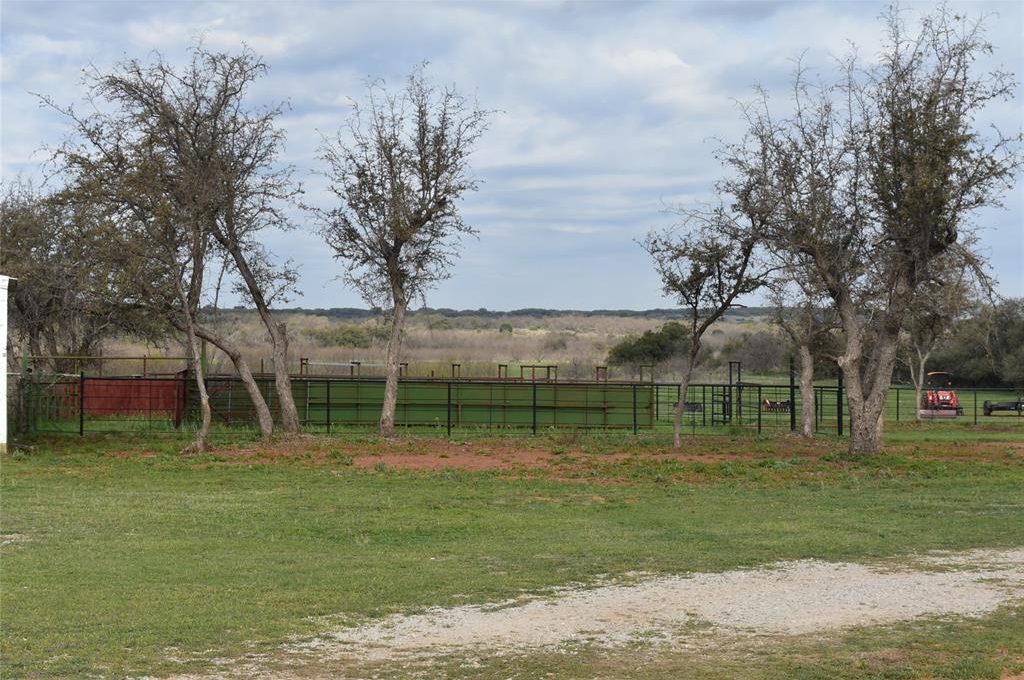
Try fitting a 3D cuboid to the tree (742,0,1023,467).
[{"bbox_3d":[8.302,-2.487,46.500,6.500,10.220,5.980,0,1,0],"label":"tree"}]

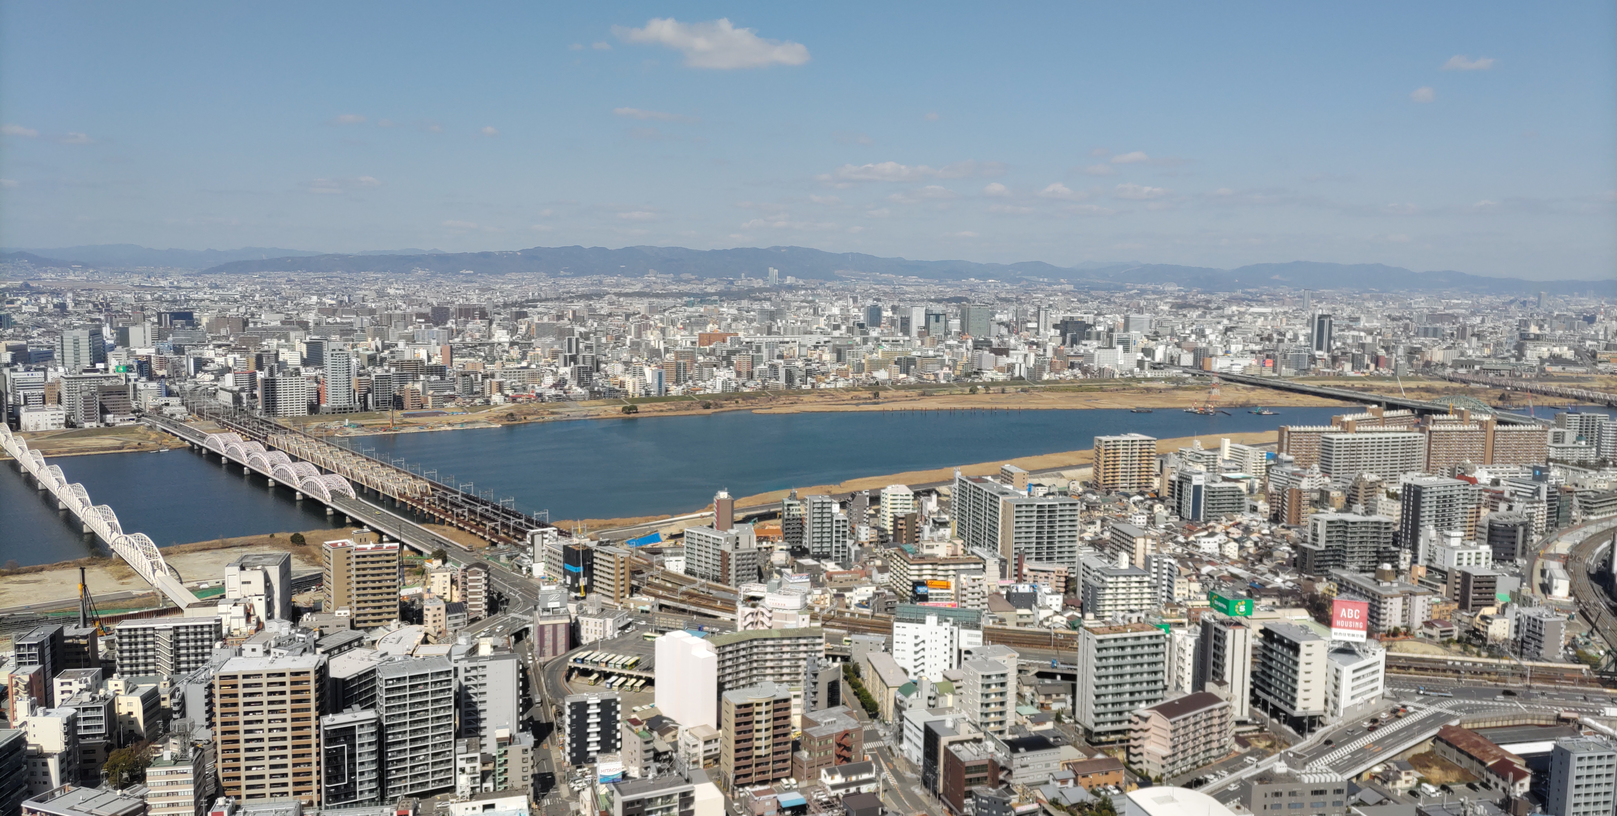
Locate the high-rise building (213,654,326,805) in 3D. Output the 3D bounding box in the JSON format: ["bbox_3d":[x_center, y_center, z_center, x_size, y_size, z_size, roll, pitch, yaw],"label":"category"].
[{"bbox_3d":[-165.340,100.990,376.180,28.580,44.920,14.510,0,6,-11],"label":"high-rise building"}]

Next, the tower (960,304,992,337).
[{"bbox_3d":[445.820,-229.270,3247.630,59.730,94.000,52.750,-1,7,-16],"label":"tower"}]

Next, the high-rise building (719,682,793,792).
[{"bbox_3d":[-17.520,110.410,407.260,20.600,30.500,12.000,-2,7,-24],"label":"high-rise building"}]

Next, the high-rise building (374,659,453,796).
[{"bbox_3d":[-122.460,100.550,380.000,20.210,40.180,12.720,-2,7,-28],"label":"high-rise building"}]

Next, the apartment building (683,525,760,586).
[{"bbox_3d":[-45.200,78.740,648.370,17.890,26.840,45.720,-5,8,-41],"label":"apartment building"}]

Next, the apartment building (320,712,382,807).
[{"bbox_3d":[-142.400,109.360,378.060,15.850,28.500,9.940,-2,7,-25],"label":"apartment building"}]

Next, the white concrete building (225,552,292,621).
[{"bbox_3d":[-248.040,87.360,550.890,22.300,36.000,29.000,0,6,-10],"label":"white concrete building"}]

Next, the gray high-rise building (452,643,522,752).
[{"bbox_3d":[-101.690,99.590,389.270,18.170,40.720,7.380,0,6,-6],"label":"gray high-rise building"}]

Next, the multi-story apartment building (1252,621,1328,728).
[{"bbox_3d":[183.480,101.650,462.110,10.350,34.500,25.170,-1,6,-13],"label":"multi-story apartment building"}]

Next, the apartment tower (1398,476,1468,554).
[{"bbox_3d":[375.490,67.560,729.750,33.250,45.140,14.820,-1,7,-16],"label":"apartment tower"}]

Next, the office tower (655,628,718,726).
[{"bbox_3d":[-46.100,102.400,456.660,7.200,34.500,31.000,-4,8,-41],"label":"office tower"}]

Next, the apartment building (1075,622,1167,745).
[{"bbox_3d":[115.970,102.960,452.380,28.200,40.500,12.800,-1,7,-16],"label":"apartment building"}]

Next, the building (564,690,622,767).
[{"bbox_3d":[-75.280,111.410,422.340,18.400,23.000,7.800,-1,7,-17],"label":"building"}]

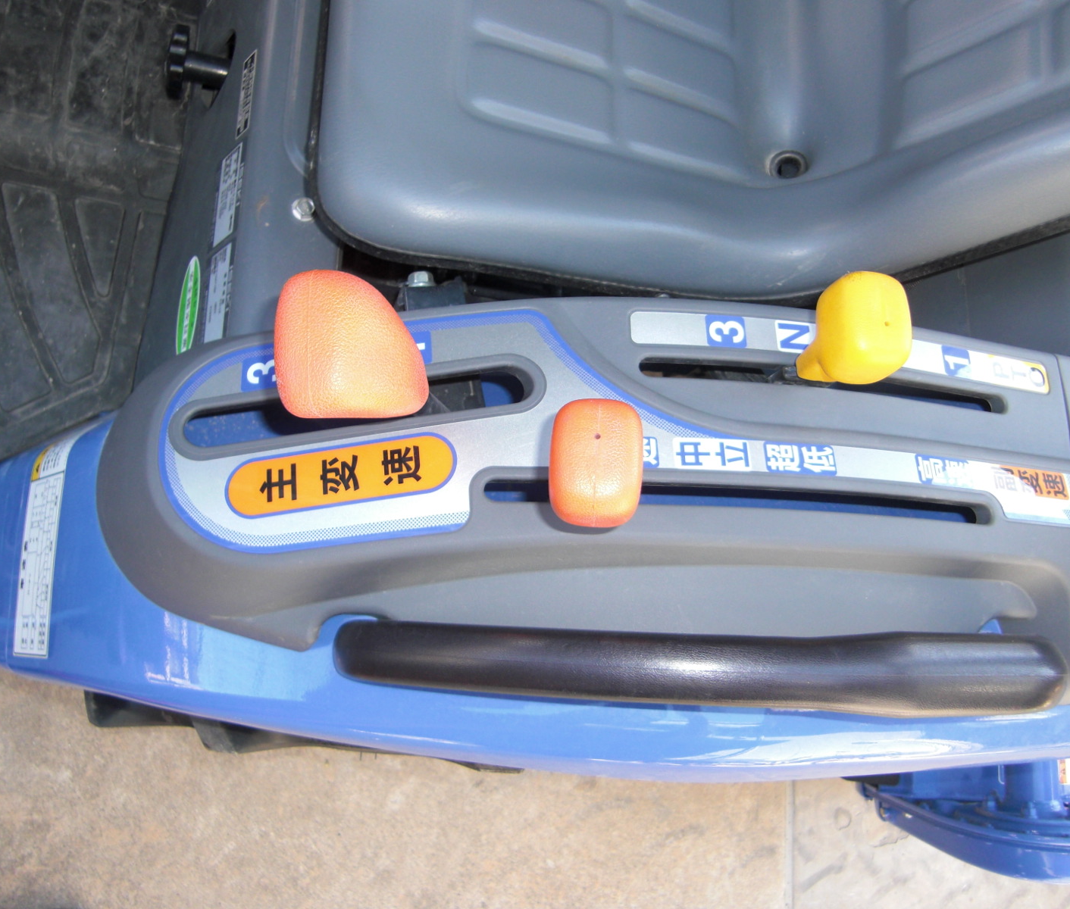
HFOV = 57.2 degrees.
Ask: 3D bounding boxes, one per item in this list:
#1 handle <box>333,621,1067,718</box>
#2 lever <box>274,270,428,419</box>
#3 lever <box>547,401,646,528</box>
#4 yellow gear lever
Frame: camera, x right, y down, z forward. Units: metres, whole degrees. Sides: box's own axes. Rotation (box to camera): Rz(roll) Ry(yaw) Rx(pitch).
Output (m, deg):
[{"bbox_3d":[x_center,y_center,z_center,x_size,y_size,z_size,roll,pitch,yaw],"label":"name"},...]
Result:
[{"bbox_3d":[0.082,0.111,0.512,0.368,0.048,0.041,1,75,4],"label":"handle"},{"bbox_3d":[-0.084,-0.049,0.455,0.049,0.062,0.060,-5,74,20],"label":"lever"},{"bbox_3d":[0.029,0.004,0.460,0.042,0.054,0.053,-1,75,2],"label":"lever"},{"bbox_3d":[0.158,-0.061,0.485,0.040,0.050,0.047,4,74,-14],"label":"yellow gear lever"}]

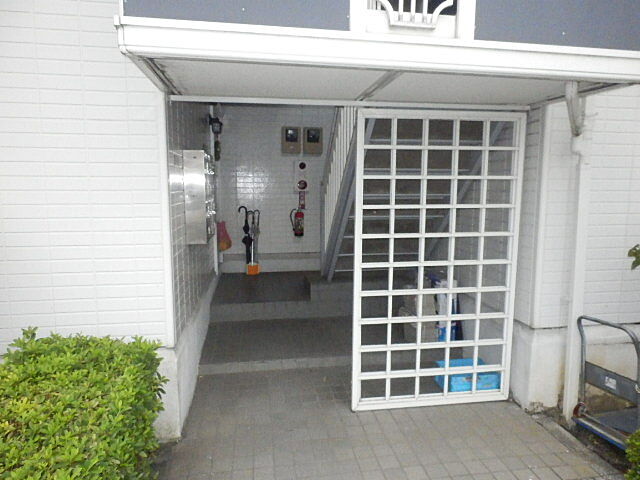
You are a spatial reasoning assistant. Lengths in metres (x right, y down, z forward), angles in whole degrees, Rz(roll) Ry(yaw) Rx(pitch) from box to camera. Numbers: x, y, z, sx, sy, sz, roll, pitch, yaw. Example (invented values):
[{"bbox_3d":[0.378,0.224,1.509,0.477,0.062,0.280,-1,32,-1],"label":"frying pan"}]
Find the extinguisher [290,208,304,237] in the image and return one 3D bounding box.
[{"bbox_3d":[-0.345,-0.268,6.804,0.210,0.450,0.140,-1,6,-7],"label":"extinguisher"}]

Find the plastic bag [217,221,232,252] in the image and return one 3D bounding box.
[{"bbox_3d":[-1.354,-0.045,6.311,0.200,0.450,0.230,-1,6,-7],"label":"plastic bag"}]

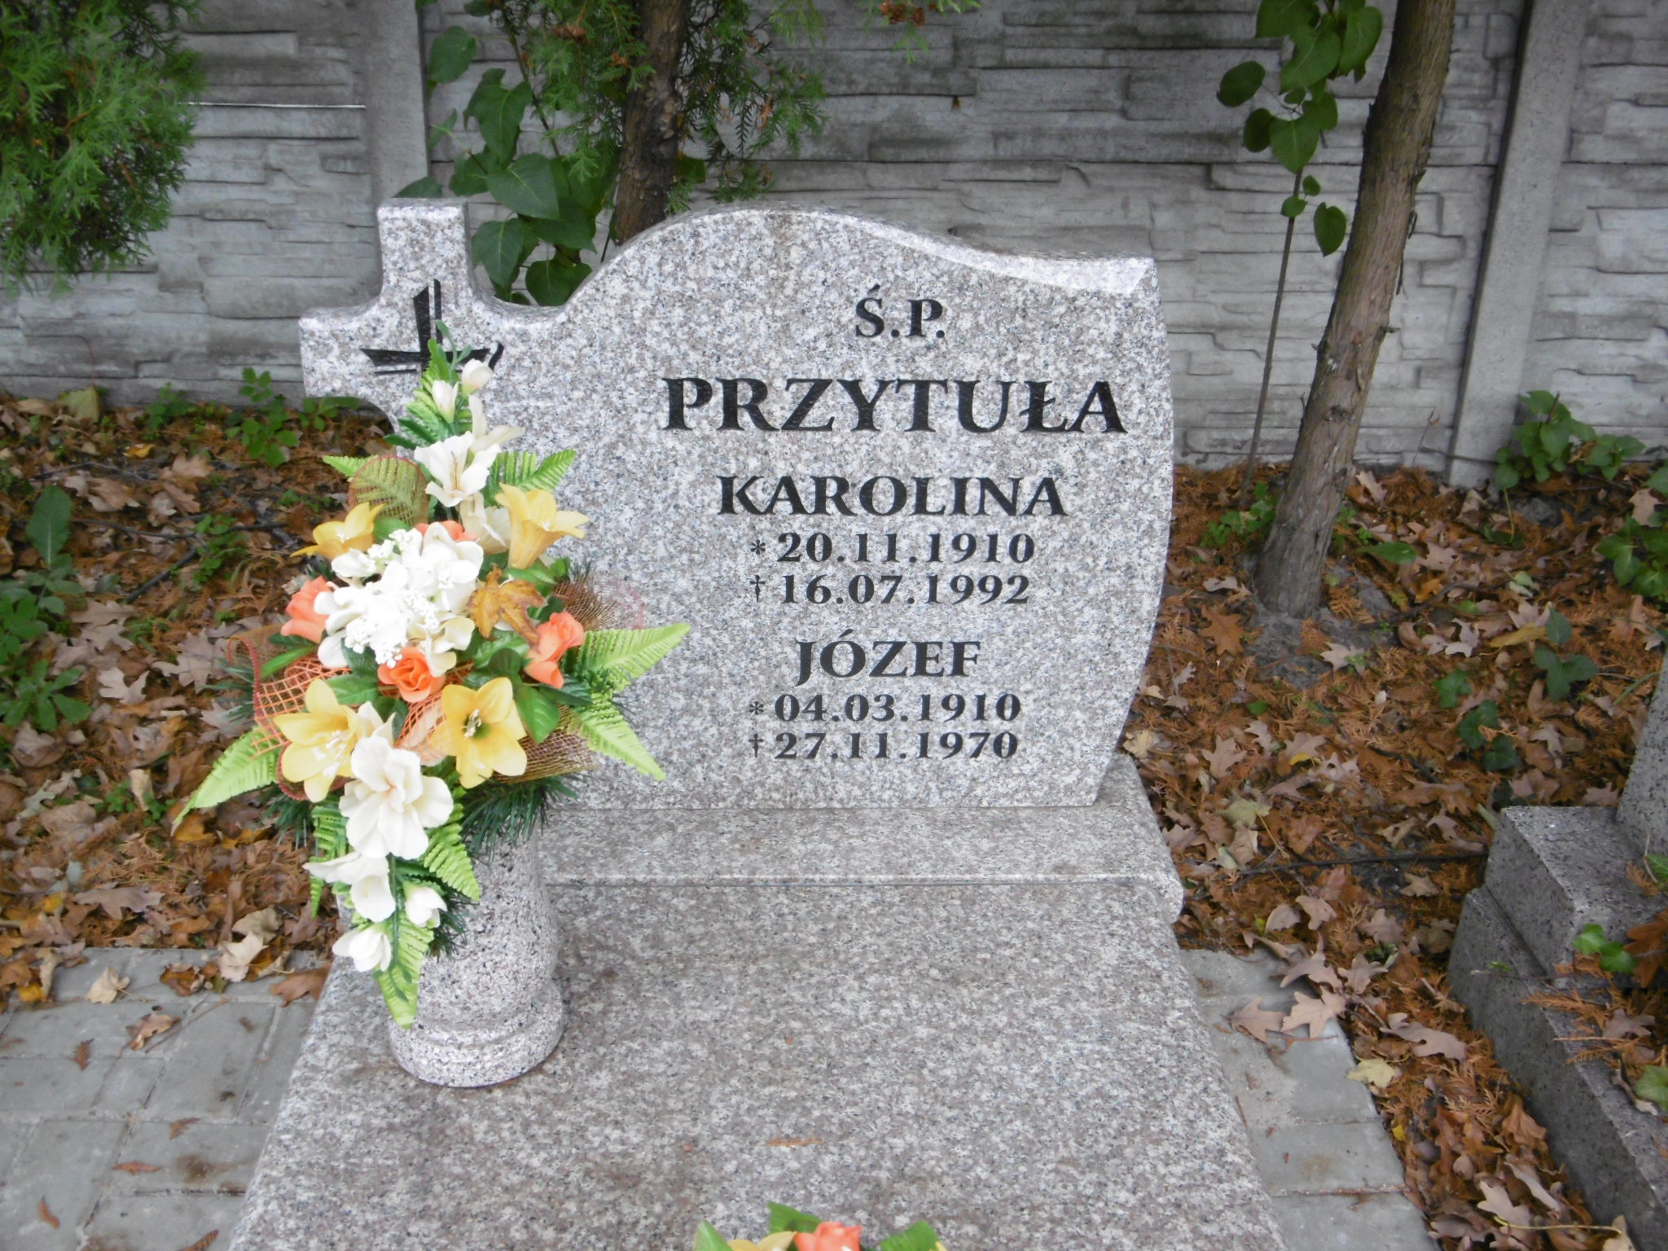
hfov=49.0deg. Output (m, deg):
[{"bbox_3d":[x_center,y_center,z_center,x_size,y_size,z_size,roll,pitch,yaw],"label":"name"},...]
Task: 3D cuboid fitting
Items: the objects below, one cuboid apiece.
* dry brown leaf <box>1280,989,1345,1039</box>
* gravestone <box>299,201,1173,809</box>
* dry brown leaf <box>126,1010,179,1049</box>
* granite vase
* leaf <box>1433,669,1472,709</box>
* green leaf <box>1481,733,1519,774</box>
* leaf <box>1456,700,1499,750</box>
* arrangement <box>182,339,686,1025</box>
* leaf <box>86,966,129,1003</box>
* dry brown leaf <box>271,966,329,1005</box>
[{"bbox_3d":[0.533,0.432,2.040,0.085,0.022,0.090,0,25,-3],"label":"dry brown leaf"},{"bbox_3d":[-0.085,-0.105,1.781,0.812,0.612,0.064,0,25,-3],"label":"gravestone"},{"bbox_3d":[-0.766,0.454,2.056,0.045,0.020,0.065,15,30,25],"label":"dry brown leaf"},{"bbox_3d":[-0.326,0.251,1.628,0.160,0.270,0.160,0,27,-2],"label":"granite vase"},{"bbox_3d":[0.908,0.094,2.686,0.055,0.030,0.068,0,25,-3],"label":"leaf"},{"bbox_3d":[0.957,0.184,2.628,0.054,0.028,0.060,0,27,-2],"label":"green leaf"},{"bbox_3d":[0.902,0.139,2.564,0.062,0.035,0.075,0,25,-3],"label":"leaf"},{"bbox_3d":[-0.319,0.059,1.466,0.400,0.560,0.300,3,27,3],"label":"arrangement"},{"bbox_3d":[-0.843,0.418,2.124,0.045,0.020,0.060,3,27,4],"label":"leaf"},{"bbox_3d":[-0.605,0.419,2.127,0.095,0.025,0.070,0,27,-2],"label":"dry brown leaf"}]

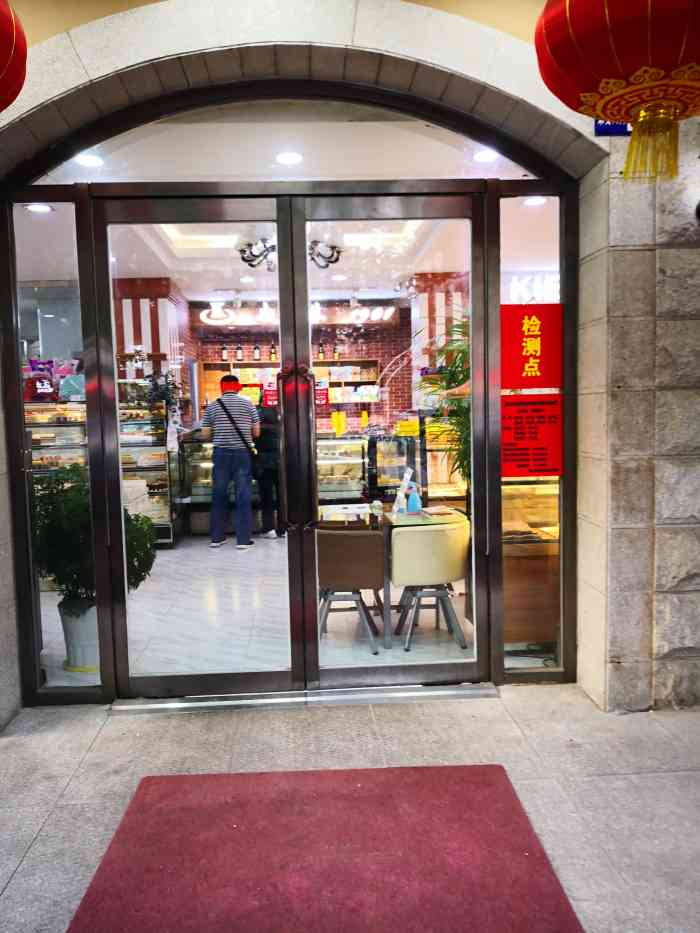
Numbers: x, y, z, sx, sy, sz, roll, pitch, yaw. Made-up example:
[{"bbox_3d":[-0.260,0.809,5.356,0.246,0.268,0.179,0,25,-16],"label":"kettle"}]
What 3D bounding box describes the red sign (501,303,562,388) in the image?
[{"bbox_3d":[0.896,-0.589,3.595,0.308,0.425,0.010,-2,5,-2],"label":"red sign"}]

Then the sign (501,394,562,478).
[{"bbox_3d":[0.905,-0.152,3.629,0.308,0.415,0.010,-2,5,-2],"label":"sign"}]

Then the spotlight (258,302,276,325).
[{"bbox_3d":[-0.975,-1.810,8.552,0.200,0.270,0.180,-2,5,-2],"label":"spotlight"}]

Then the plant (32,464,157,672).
[{"bbox_3d":[-1.448,0.550,4.080,0.640,1.127,0.600,-2,5,-2],"label":"plant"}]

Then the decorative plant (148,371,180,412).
[{"bbox_3d":[-1.932,-0.787,7.539,0.330,0.400,0.280,-2,5,-2],"label":"decorative plant"}]

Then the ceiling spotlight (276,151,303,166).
[{"bbox_3d":[-0.355,-1.806,4.269,0.150,0.050,0.150,-2,5,-2],"label":"ceiling spotlight"}]

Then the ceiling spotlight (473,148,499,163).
[{"bbox_3d":[0.800,-1.837,4.299,0.150,0.050,0.150,-2,5,-2],"label":"ceiling spotlight"}]

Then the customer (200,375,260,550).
[{"bbox_3d":[-1.252,-0.063,7.624,0.600,1.777,0.380,-1,5,3],"label":"customer"}]

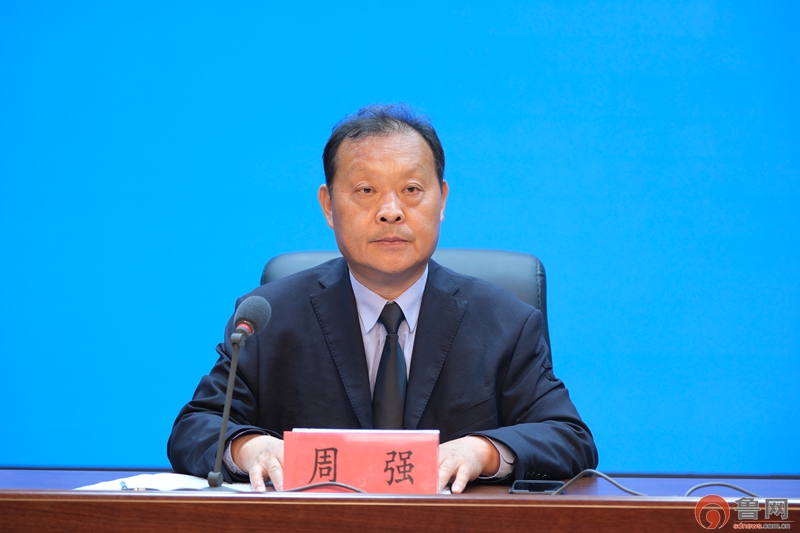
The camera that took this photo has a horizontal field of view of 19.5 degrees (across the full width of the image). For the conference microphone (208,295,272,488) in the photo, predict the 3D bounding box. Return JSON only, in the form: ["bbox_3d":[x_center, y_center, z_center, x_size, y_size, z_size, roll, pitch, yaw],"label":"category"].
[{"bbox_3d":[-0.215,0.168,3.060,0.105,0.268,0.140,1,0,21],"label":"conference microphone"}]

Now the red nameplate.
[{"bbox_3d":[-0.050,0.255,3.010,0.200,0.092,0.060,1,0,0],"label":"red nameplate"}]

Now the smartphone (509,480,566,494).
[{"bbox_3d":[0.186,0.295,3.110,0.075,0.010,0.155,1,0,4],"label":"smartphone"}]

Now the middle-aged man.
[{"bbox_3d":[-0.023,0.410,3.290,0.590,1.280,0.680,1,0,-1],"label":"middle-aged man"}]

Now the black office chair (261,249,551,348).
[{"bbox_3d":[0.010,0.510,3.520,0.600,1.080,0.640,1,0,0],"label":"black office chair"}]

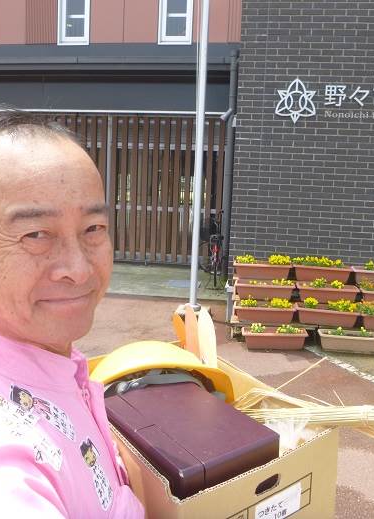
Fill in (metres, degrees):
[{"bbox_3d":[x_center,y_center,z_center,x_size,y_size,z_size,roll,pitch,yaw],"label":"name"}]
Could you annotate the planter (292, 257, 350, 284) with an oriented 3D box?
[{"bbox_3d":[1.507,0.117,5.613,0.650,0.270,0.220,3,6,4],"label":"planter"}]

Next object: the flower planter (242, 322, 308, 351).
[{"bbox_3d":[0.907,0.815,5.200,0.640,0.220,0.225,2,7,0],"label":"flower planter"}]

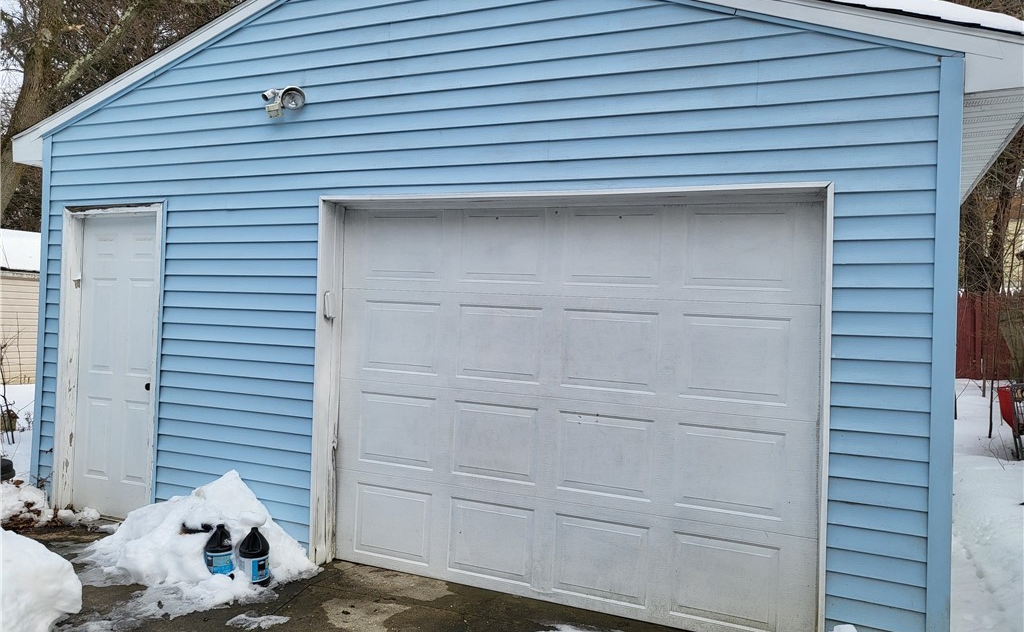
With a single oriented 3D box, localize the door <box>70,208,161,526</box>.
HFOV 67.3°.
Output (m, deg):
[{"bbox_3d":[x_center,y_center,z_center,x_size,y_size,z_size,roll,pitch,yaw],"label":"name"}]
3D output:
[{"bbox_3d":[-2.678,0.345,5.295,0.820,2.074,0.050,2,0,25],"label":"door"}]

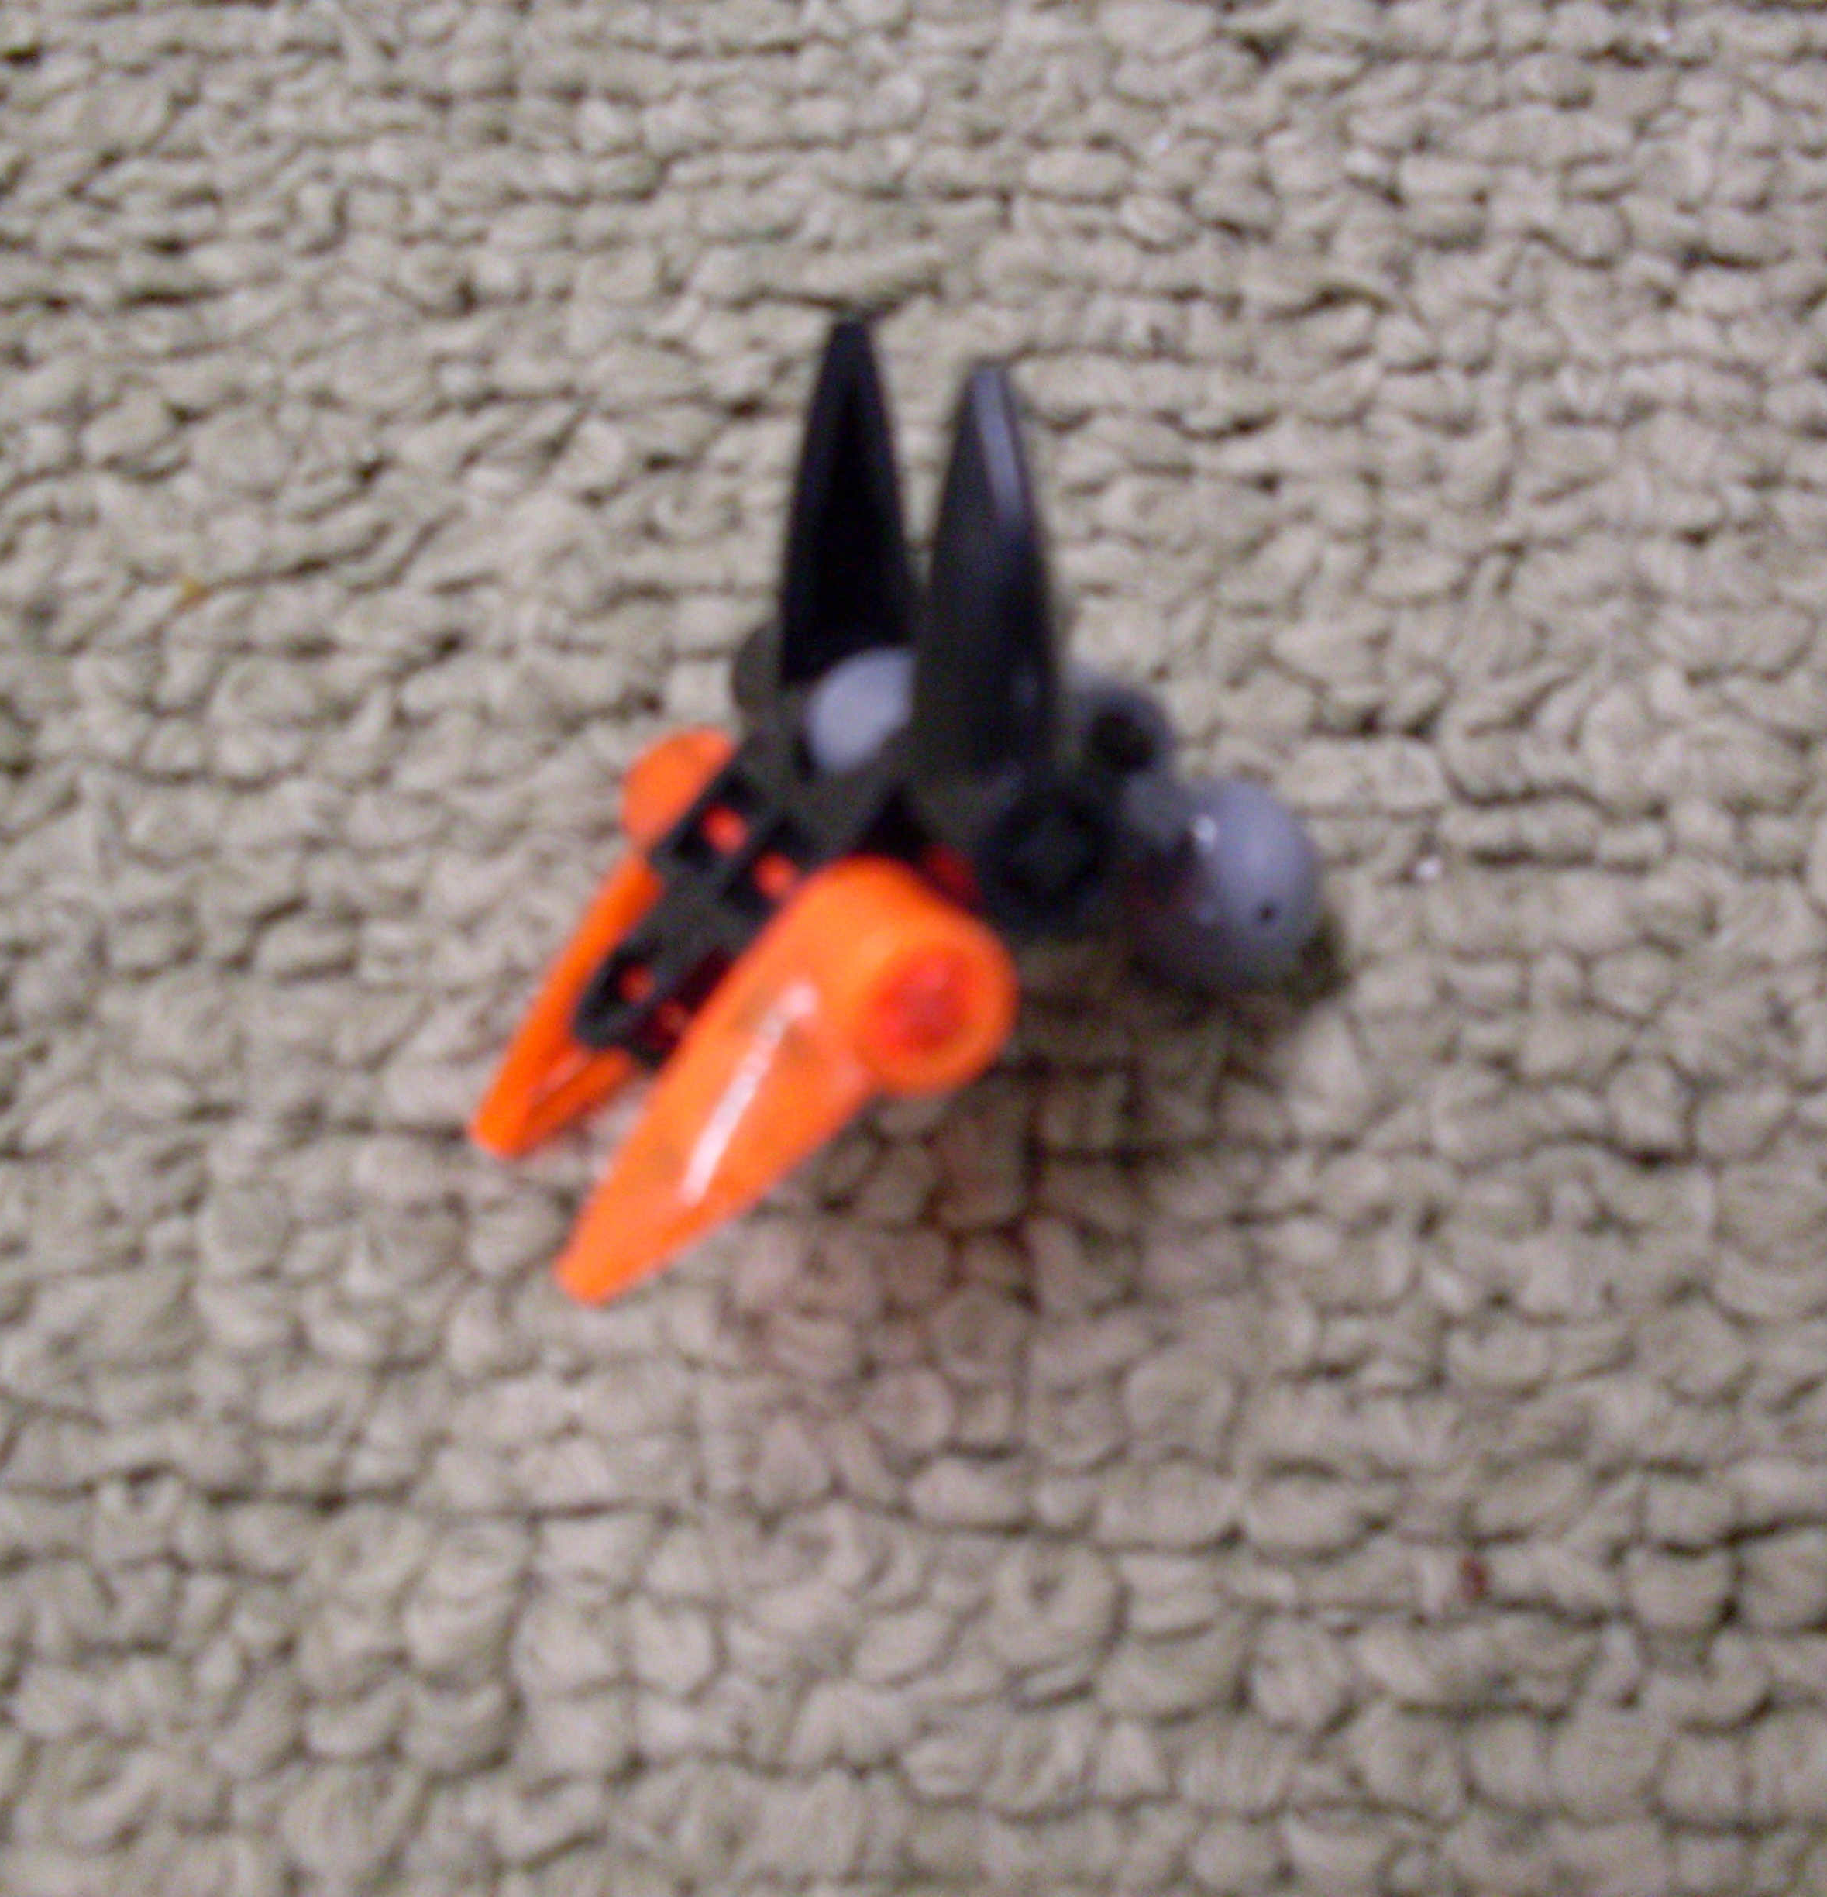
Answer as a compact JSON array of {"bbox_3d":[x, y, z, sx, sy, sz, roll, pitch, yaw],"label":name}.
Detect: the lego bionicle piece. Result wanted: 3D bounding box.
[{"bbox_3d":[-0.005,-0.005,0.130,0.034,0.036,0.045,42,74,18],"label":"lego bionicle piece"}]

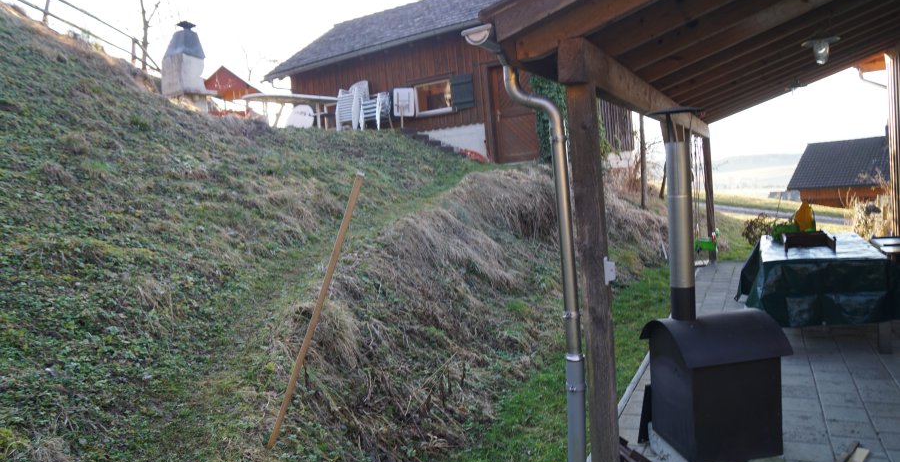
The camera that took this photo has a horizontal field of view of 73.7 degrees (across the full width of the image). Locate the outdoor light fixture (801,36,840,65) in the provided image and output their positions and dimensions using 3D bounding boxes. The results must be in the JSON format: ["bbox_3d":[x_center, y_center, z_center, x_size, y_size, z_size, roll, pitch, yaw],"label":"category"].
[{"bbox_3d":[2.895,-1.412,4.682,0.270,0.250,0.270,-2,4,28],"label":"outdoor light fixture"}]

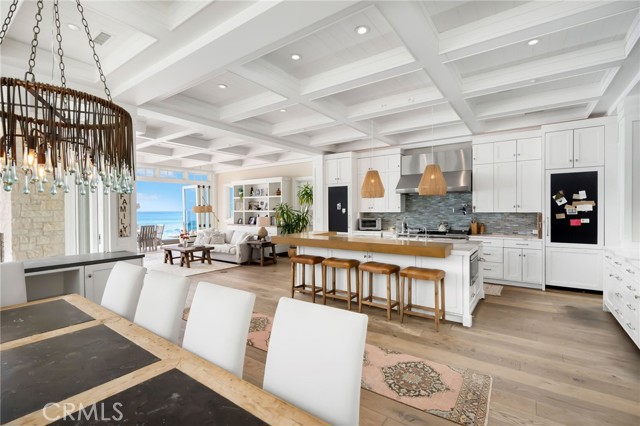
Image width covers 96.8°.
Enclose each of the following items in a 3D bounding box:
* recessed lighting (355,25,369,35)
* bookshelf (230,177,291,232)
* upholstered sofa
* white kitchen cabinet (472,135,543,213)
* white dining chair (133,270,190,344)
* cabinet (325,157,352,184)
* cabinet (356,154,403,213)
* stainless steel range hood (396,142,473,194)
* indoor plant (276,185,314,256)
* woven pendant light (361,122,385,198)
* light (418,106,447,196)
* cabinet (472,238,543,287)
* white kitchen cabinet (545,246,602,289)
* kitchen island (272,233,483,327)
[{"bbox_3d":[0.426,-1.888,2.960,0.161,0.030,0.161,0,0,0],"label":"recessed lighting"},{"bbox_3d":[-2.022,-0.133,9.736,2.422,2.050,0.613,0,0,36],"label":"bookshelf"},{"bbox_3d":[-2.801,0.946,8.571,2.322,0.834,0.874,0,0,36],"label":"upholstered sofa"},{"bbox_3d":[3.743,-0.727,5.745,1.146,1.447,0.342,0,0,36],"label":"white kitchen cabinet"},{"bbox_3d":[-1.141,0.898,1.669,0.480,0.970,0.600,0,0,35],"label":"white dining chair"},{"bbox_3d":[0.633,-1.093,7.707,0.790,0.700,0.620,0,0,35],"label":"cabinet"},{"bbox_3d":[1.550,-0.721,7.249,1.140,1.400,0.360,0,0,35],"label":"cabinet"},{"bbox_3d":[2.551,-0.927,6.359,1.500,1.000,0.650,0,0,35],"label":"stainless steel range hood"},{"bbox_3d":[-0.720,0.240,8.401,1.120,2.230,1.100,0,0,35],"label":"indoor plant"},{"bbox_3d":[0.991,-0.994,5.286,0.432,1.457,0.432,0,0,0],"label":"woven pendant light"},{"bbox_3d":[1.675,-0.927,4.219,0.400,1.342,0.400,0,0,35],"label":"light"},{"bbox_3d":[3.661,0.907,5.644,1.156,0.915,0.623,0,0,36],"label":"cabinet"},{"bbox_3d":[4.438,0.930,5.026,0.740,0.678,0.600,0,0,35],"label":"white kitchen cabinet"},{"bbox_3d":[0.914,0.875,4.563,2.844,1.005,1.749,0,0,36],"label":"kitchen island"}]

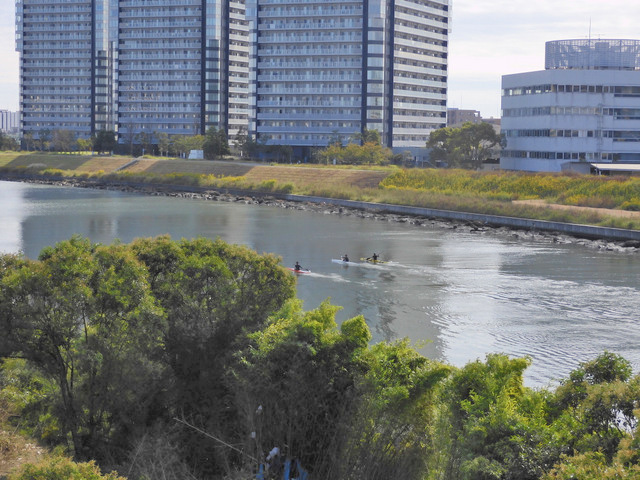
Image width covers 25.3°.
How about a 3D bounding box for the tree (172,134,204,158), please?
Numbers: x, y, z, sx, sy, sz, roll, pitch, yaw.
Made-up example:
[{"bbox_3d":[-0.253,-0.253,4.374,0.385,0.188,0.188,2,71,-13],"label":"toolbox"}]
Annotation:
[{"bbox_3d":[-32.515,-23.119,352.000,7.910,5.930,7.910,0,4,-5],"label":"tree"}]

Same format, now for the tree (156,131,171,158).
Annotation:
[{"bbox_3d":[-40.455,-24.945,368.000,3.620,6.720,3.620,0,4,-6],"label":"tree"}]

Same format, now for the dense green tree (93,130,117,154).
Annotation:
[{"bbox_3d":[-61.762,-27.943,408.000,6.880,6.880,6.880,0,4,-9],"label":"dense green tree"}]

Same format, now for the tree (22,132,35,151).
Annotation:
[{"bbox_3d":[-93.781,-31.689,458.000,3.860,5.790,3.860,0,4,-12],"label":"tree"}]

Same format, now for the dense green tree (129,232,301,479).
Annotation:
[{"bbox_3d":[-3.398,3.651,45.000,5.310,7.500,5.000,0,4,-4],"label":"dense green tree"}]

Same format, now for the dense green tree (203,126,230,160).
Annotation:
[{"bbox_3d":[-24.501,-23.081,337.000,6.630,7.580,6.630,0,4,-4],"label":"dense green tree"}]

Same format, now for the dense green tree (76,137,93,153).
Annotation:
[{"bbox_3d":[-70.306,-28.510,425.000,4.780,4.780,4.780,0,4,-9],"label":"dense green tree"}]

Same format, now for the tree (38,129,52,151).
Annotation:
[{"bbox_3d":[-86.769,-31.768,450.000,4.430,6.950,4.430,0,4,-11],"label":"tree"}]

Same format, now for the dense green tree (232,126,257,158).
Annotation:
[{"bbox_3d":[-17.661,-22.807,333.000,5.610,7.490,5.610,0,4,-3],"label":"dense green tree"}]

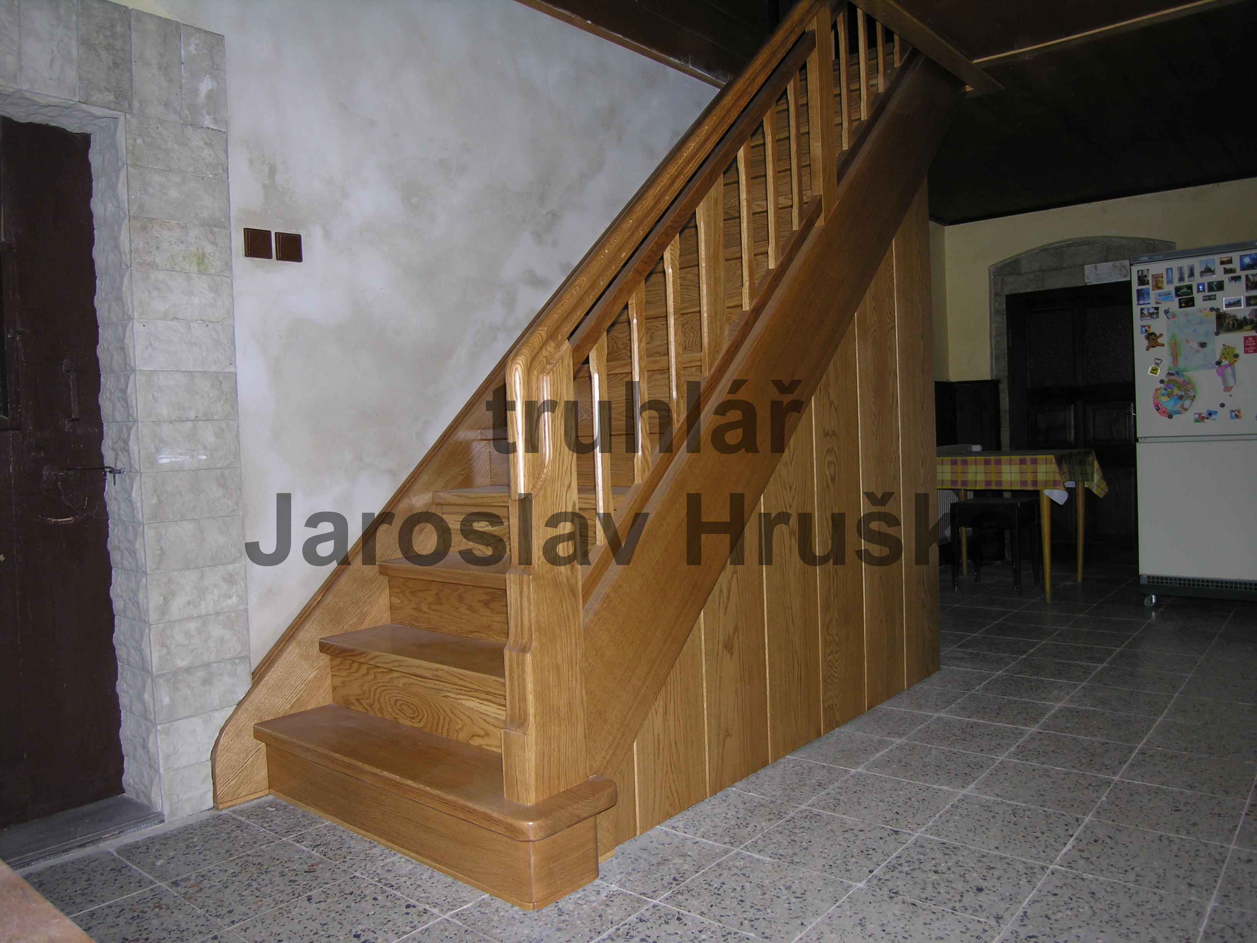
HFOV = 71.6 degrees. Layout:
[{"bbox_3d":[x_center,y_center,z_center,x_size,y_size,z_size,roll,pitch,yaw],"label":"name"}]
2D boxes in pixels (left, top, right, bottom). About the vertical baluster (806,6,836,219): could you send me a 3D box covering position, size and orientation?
[{"bbox_3d":[0.618,-1.141,2.787,0.042,0.720,0.094,-1,2,41],"label":"vertical baluster"}]

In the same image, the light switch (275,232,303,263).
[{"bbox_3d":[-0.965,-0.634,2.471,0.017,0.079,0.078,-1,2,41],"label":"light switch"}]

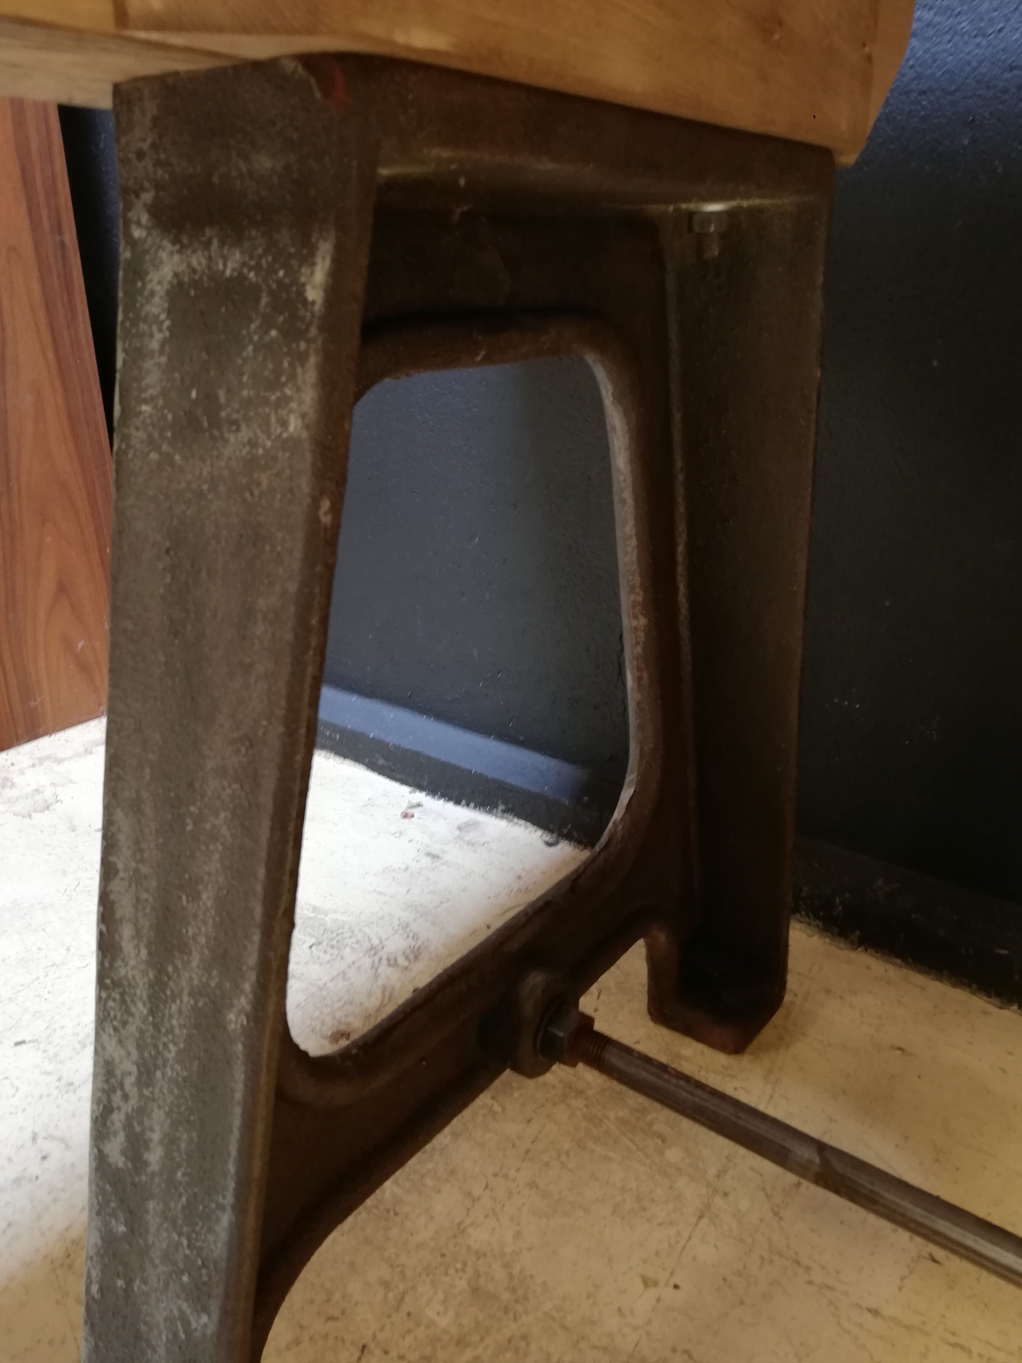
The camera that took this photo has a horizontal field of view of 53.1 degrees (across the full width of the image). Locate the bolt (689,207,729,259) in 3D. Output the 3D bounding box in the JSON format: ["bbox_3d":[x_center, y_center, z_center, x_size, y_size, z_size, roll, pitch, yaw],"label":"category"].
[{"bbox_3d":[0.103,-0.231,0.527,0.020,0.023,0.019,6,23,15],"label":"bolt"}]

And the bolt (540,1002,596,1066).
[{"bbox_3d":[0.036,0.217,0.629,0.016,0.035,0.031,16,15,34],"label":"bolt"}]

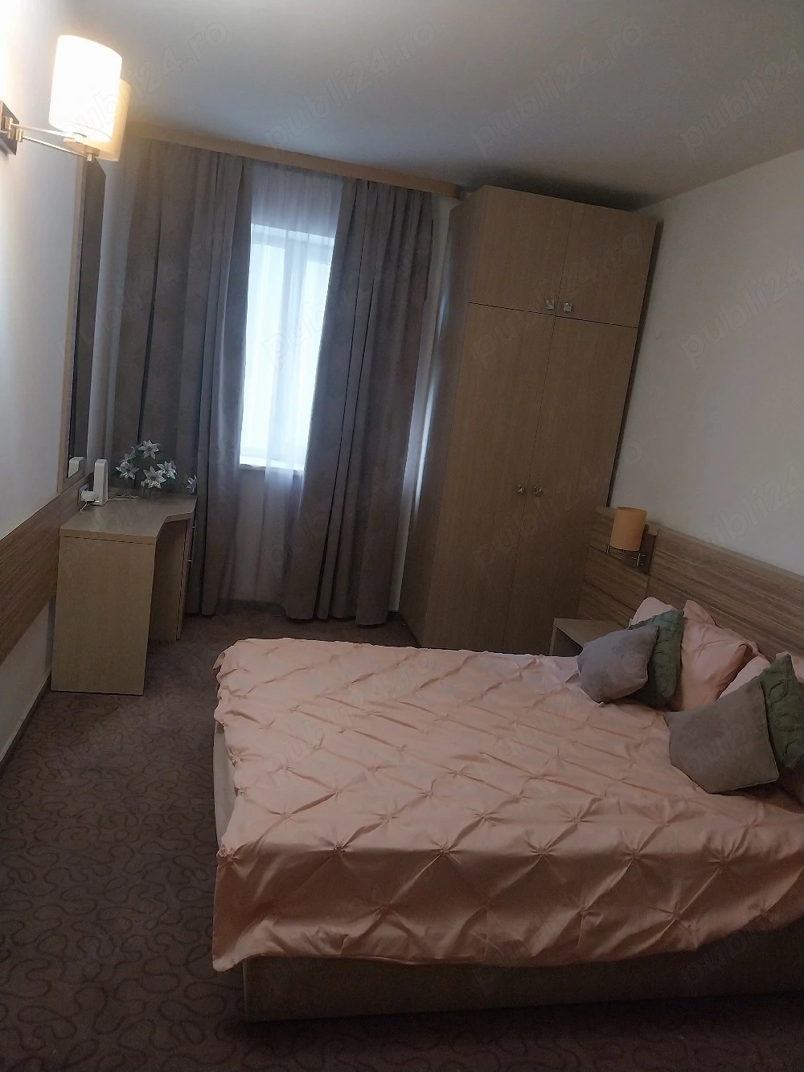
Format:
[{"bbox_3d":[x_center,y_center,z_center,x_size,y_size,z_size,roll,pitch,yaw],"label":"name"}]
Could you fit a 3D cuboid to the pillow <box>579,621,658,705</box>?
[{"bbox_3d":[0.798,0.476,3.017,0.298,0.142,0.298,-25,32,33],"label":"pillow"}]

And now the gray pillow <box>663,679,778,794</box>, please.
[{"bbox_3d":[0.907,0.595,2.323,0.142,0.298,0.298,37,37,-33],"label":"gray pillow"}]

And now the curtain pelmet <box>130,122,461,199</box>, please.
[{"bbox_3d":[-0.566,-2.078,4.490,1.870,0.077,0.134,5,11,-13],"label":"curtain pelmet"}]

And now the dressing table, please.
[{"bbox_3d":[-1.365,0.229,4.069,0.544,0.724,1.170,5,11,-13],"label":"dressing table"}]

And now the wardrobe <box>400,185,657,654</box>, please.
[{"bbox_3d":[0.722,-0.640,5.006,1.033,2.615,0.618,5,11,-13],"label":"wardrobe"}]

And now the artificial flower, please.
[{"bbox_3d":[-1.333,-0.316,4.314,0.131,0.128,0.067,4,11,-16],"label":"artificial flower"}]

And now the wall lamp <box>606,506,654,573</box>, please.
[{"bbox_3d":[1.196,0.020,4.201,0.238,0.335,0.174,5,11,-13],"label":"wall lamp"}]

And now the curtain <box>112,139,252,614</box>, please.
[{"bbox_3d":[-1.282,-0.835,4.639,0.730,2.615,0.156,5,11,-13],"label":"curtain"}]

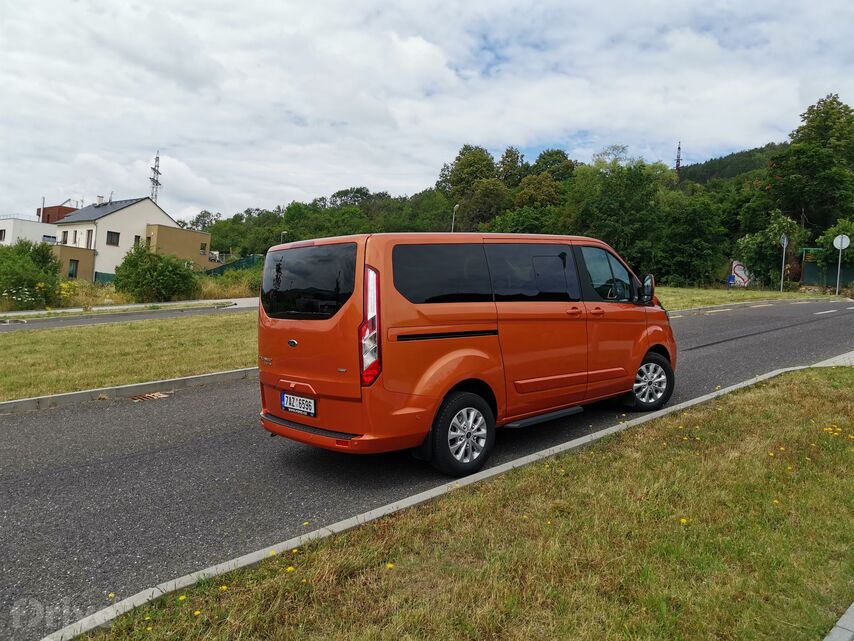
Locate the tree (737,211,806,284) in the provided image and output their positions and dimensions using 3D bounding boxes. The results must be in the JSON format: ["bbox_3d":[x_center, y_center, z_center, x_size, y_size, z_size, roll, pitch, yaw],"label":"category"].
[{"bbox_3d":[21.540,-4.489,40.000,4.354,4.738,4.300,4,1,28],"label":"tree"}]

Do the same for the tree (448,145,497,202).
[{"bbox_3d":[6.704,-21.267,95.009,6.894,9.588,7.000,4,1,4],"label":"tree"}]

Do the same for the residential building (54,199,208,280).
[{"bbox_3d":[-30.920,-8.002,64.982,10.700,8.900,13.600,5,1,39],"label":"residential building"}]

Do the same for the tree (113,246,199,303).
[{"bbox_3d":[-13.913,-2.417,33.000,4.191,2.983,4.000,3,1,-23],"label":"tree"}]

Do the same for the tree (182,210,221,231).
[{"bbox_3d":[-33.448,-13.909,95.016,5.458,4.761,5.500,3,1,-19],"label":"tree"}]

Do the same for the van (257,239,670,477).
[{"bbox_3d":[0.775,0.143,6.798,4.970,1.980,2.020,-6,5,-42],"label":"van"}]

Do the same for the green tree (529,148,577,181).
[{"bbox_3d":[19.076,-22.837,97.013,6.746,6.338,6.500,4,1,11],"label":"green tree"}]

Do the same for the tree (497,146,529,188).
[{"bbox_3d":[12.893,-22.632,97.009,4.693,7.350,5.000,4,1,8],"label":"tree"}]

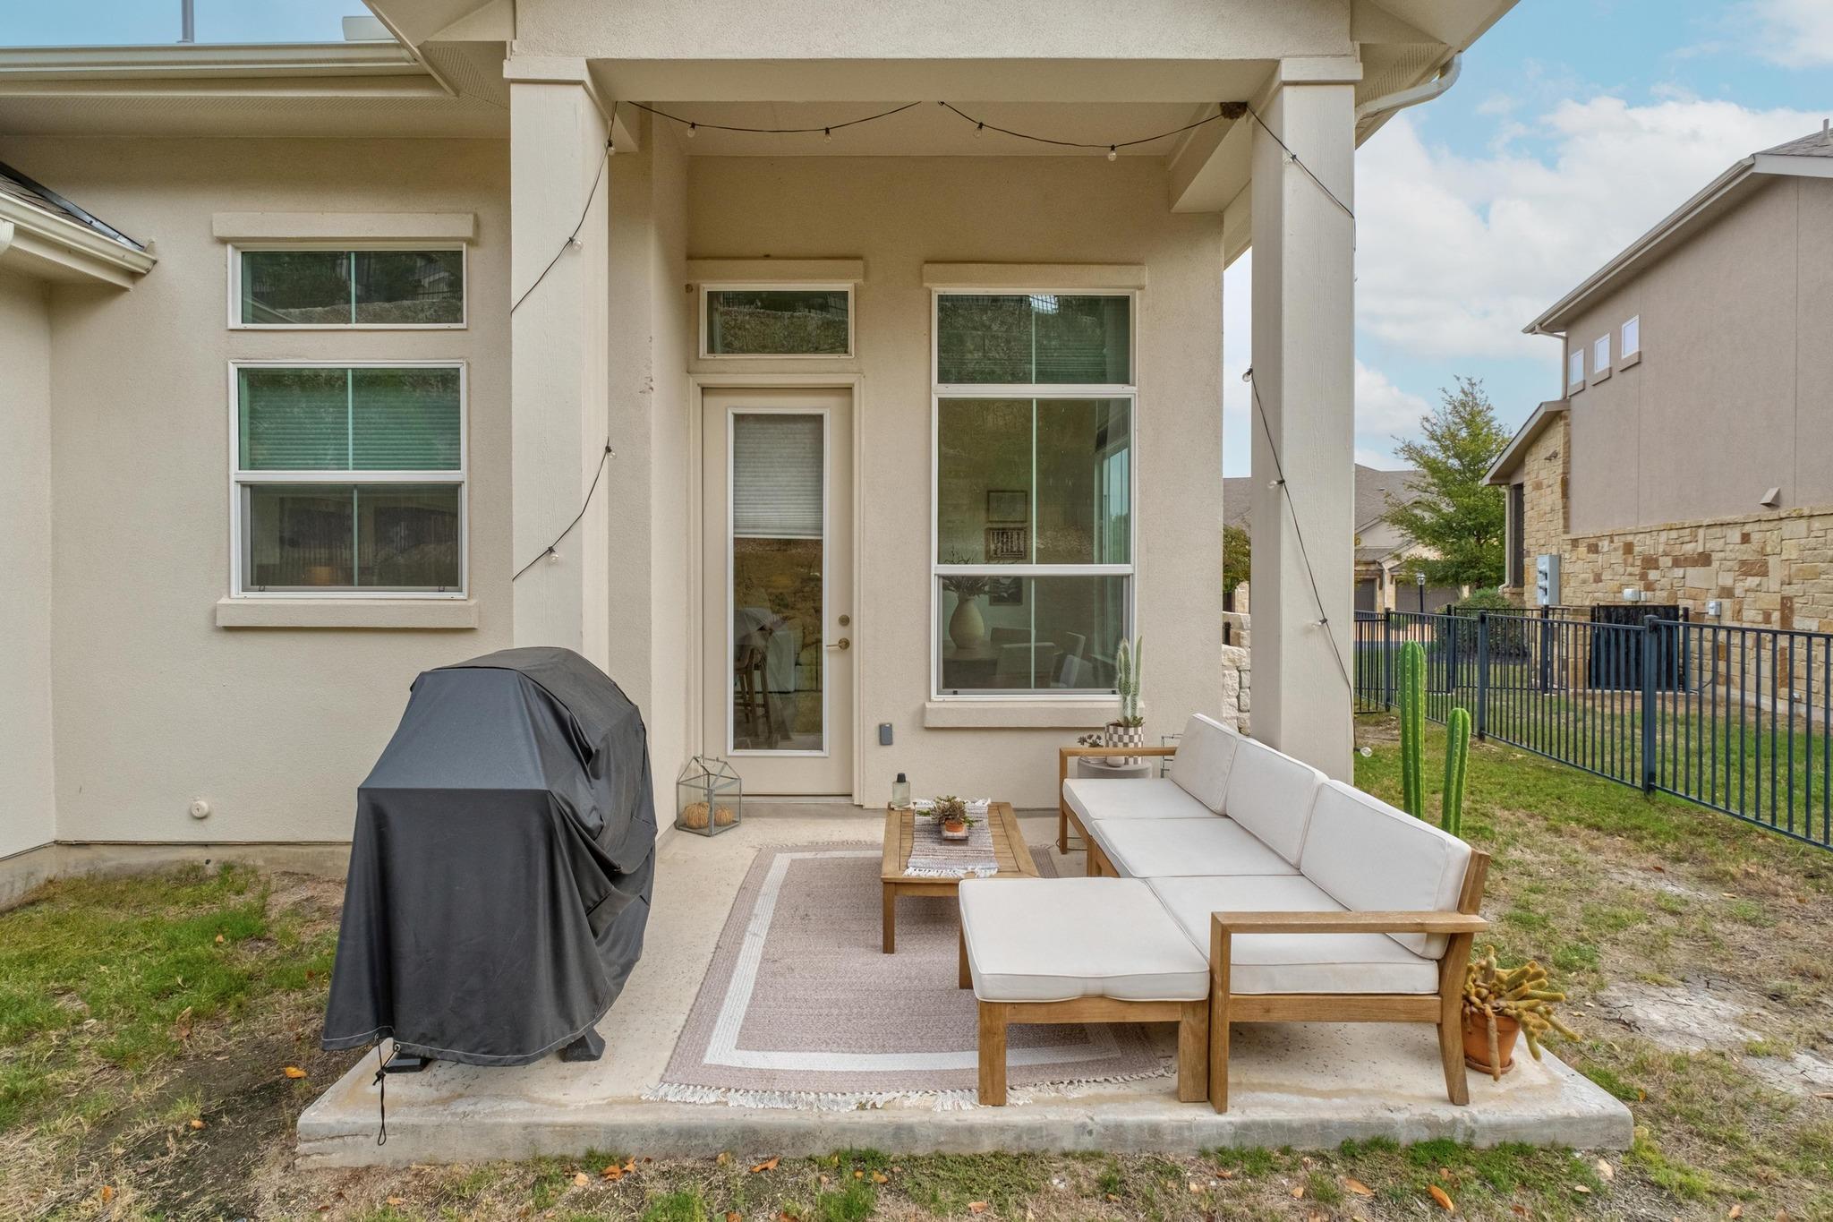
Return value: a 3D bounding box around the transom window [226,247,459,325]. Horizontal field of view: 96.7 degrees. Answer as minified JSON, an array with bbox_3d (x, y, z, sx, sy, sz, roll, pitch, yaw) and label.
[{"bbox_3d":[-2.895,-1.652,4.150,1.190,0.435,0.090,0,1,0],"label":"transom window"}]

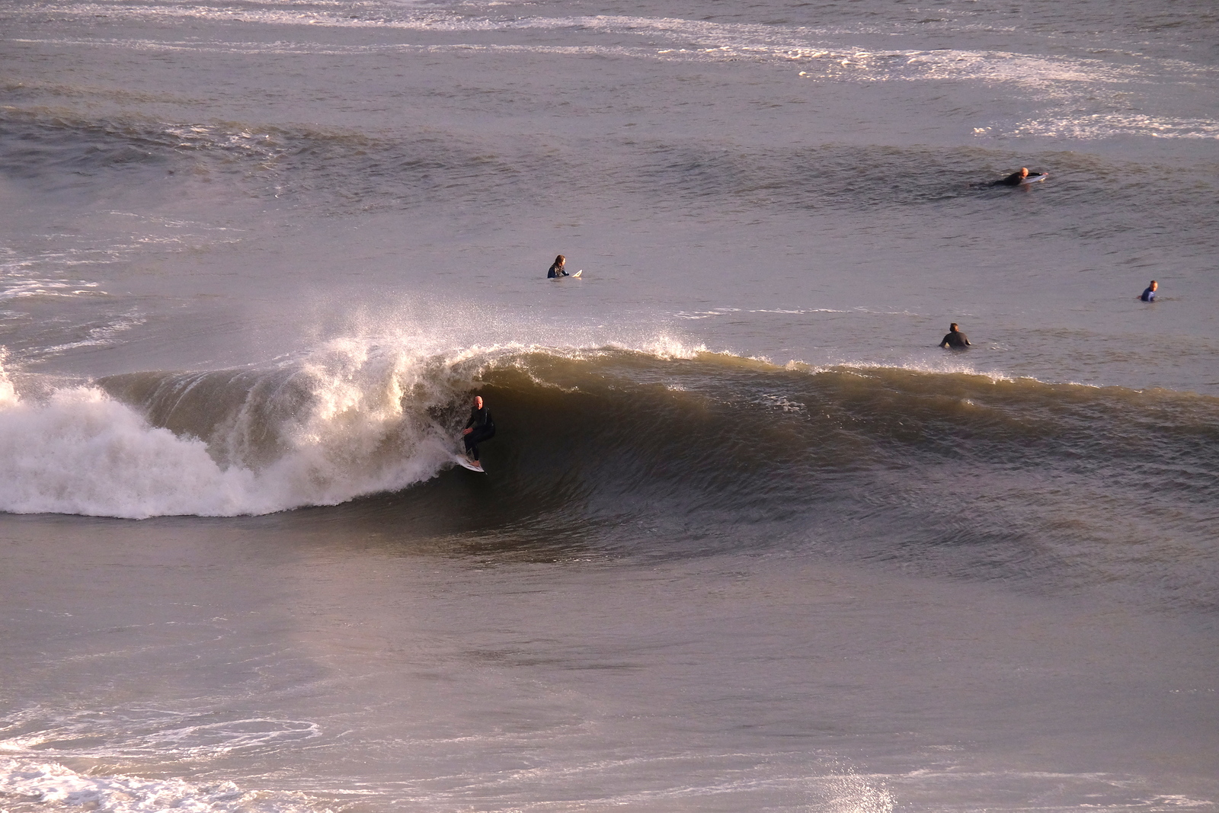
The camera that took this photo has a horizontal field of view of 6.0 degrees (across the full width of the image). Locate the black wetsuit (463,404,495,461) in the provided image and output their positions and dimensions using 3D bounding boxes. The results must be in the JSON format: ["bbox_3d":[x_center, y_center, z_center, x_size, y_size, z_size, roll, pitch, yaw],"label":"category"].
[{"bbox_3d":[-2.337,0.470,210.000,0.520,0.990,0.560,5,8,41],"label":"black wetsuit"}]

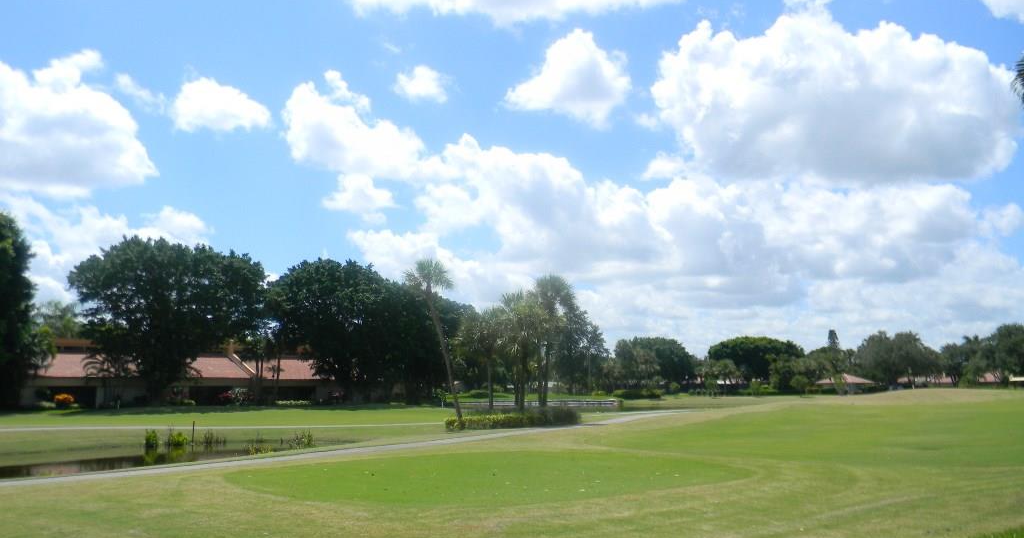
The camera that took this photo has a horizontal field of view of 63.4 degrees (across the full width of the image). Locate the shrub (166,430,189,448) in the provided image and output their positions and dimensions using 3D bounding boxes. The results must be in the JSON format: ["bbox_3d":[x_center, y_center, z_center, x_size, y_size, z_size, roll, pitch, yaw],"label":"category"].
[{"bbox_3d":[-15.902,8.034,39.261,1.140,0.840,1.000,0,-8,0],"label":"shrub"}]

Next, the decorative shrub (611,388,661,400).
[{"bbox_3d":[19.779,19.620,130.538,7.880,1.870,3.000,0,-8,0],"label":"decorative shrub"}]

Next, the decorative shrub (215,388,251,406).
[{"bbox_3d":[-28.017,12.779,83.028,3.610,1.780,2.200,0,-8,0],"label":"decorative shrub"}]

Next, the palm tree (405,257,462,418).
[{"bbox_3d":[-4.501,4.064,46.894,3.170,9.540,3.000,0,-8,0],"label":"palm tree"}]

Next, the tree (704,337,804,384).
[{"bbox_3d":[54.065,20.733,183.911,21.760,11.920,19.000,0,-8,0],"label":"tree"}]

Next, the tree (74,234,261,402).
[{"bbox_3d":[-34.985,5.111,84.116,20.110,16.880,17.000,0,-8,0],"label":"tree"}]

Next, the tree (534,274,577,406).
[{"bbox_3d":[2.827,5.041,53.826,2.730,9.580,2.900,0,-8,0],"label":"tree"}]

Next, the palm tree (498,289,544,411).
[{"bbox_3d":[0.582,5.256,50.765,2.820,8.050,2.900,0,-8,0],"label":"palm tree"}]

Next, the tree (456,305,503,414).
[{"bbox_3d":[-2.050,5.749,50.695,2.940,7.060,3.000,0,-8,0],"label":"tree"}]

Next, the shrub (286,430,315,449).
[{"bbox_3d":[-9.272,7.473,36.310,1.230,0.860,1.000,0,-8,0],"label":"shrub"}]

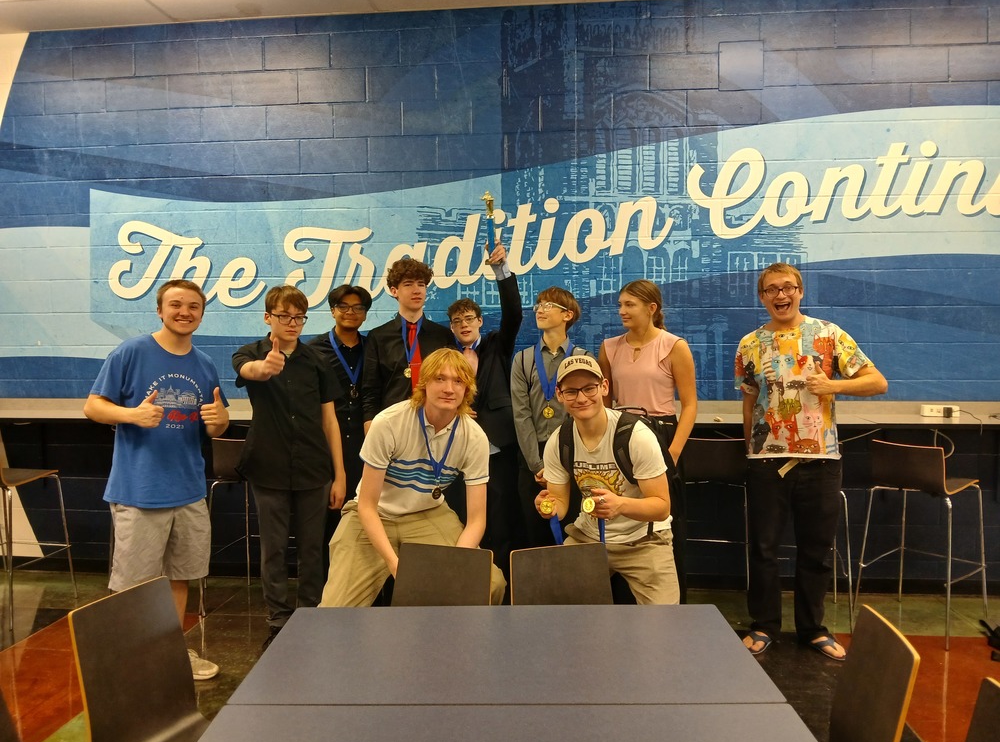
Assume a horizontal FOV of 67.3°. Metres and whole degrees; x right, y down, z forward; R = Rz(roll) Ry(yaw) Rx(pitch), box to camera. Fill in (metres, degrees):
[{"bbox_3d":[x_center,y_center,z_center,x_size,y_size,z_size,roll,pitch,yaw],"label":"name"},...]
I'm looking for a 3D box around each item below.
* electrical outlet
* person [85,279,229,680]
[{"bbox_3d":[2.373,0.219,4.050,0.210,0.063,0.060,0,2,5],"label":"electrical outlet"},{"bbox_3d":[-1.455,0.458,3.190,0.580,1.690,0.430,-1,2,-11],"label":"person"}]

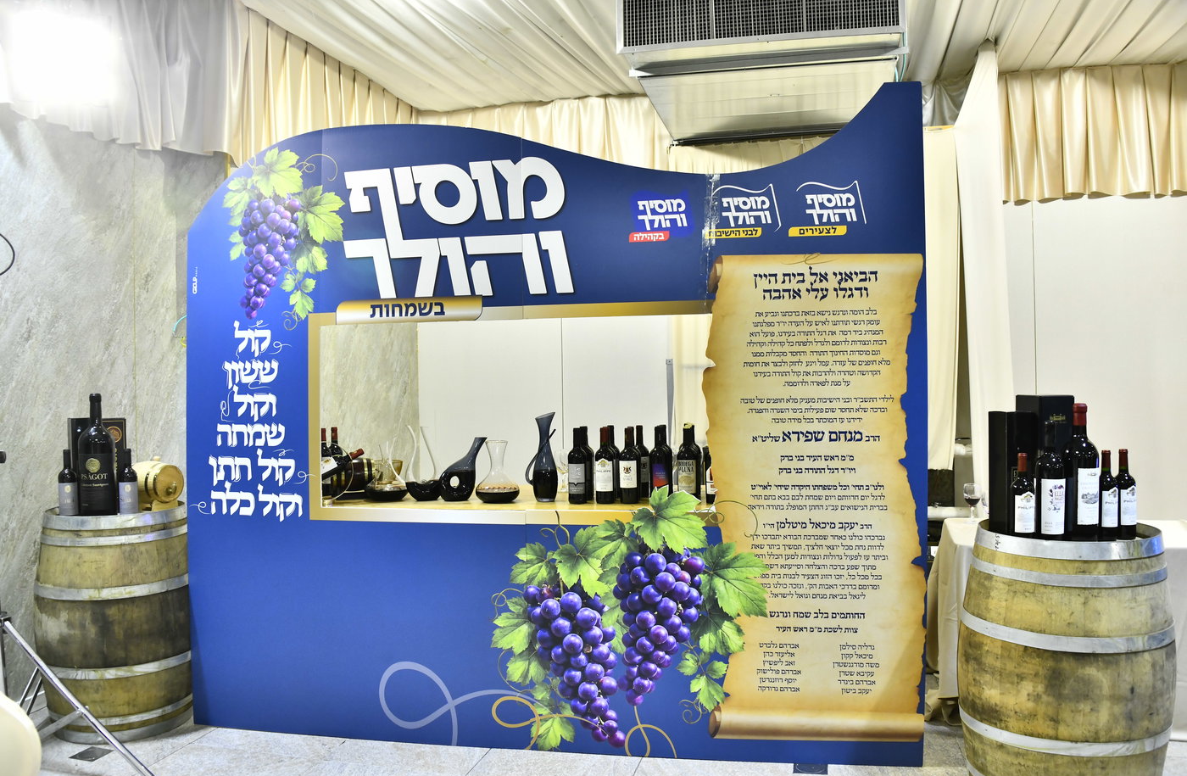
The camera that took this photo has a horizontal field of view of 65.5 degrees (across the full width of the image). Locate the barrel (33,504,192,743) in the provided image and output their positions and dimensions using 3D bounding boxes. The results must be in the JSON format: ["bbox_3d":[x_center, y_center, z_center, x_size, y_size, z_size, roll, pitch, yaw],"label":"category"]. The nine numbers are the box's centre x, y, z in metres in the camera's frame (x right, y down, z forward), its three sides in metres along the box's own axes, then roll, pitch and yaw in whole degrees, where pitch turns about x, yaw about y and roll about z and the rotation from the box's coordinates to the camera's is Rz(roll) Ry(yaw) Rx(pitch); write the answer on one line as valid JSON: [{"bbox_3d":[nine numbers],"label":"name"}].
[{"bbox_3d":[-2.063,0.989,4.023,0.700,0.950,0.700,-1,0,-28],"label":"barrel"}]

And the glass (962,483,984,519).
[{"bbox_3d":[1.874,0.569,4.560,0.087,0.195,0.087,-1,0,23],"label":"glass"}]

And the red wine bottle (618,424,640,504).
[{"bbox_3d":[0.141,0.306,3.679,0.076,0.298,0.076,-1,0,2],"label":"red wine bottle"}]

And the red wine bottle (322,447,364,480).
[{"bbox_3d":[-1.099,0.329,3.870,0.300,0.075,0.075,-25,0,6],"label":"red wine bottle"}]

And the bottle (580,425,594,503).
[{"bbox_3d":[-0.034,0.308,3.791,0.075,0.298,0.075,-1,0,-12],"label":"bottle"}]

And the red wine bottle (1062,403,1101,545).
[{"bbox_3d":[1.573,0.275,2.980,0.120,0.453,0.120,0,0,-4],"label":"red wine bottle"}]

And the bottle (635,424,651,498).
[{"bbox_3d":[0.196,0.305,3.847,0.075,0.298,0.075,-1,0,-17],"label":"bottle"}]

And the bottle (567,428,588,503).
[{"bbox_3d":[-0.063,0.314,3.700,0.075,0.302,0.075,0,0,7],"label":"bottle"}]

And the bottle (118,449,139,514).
[{"bbox_3d":[-1.918,0.398,3.810,0.075,0.298,0.075,0,0,-27],"label":"bottle"}]

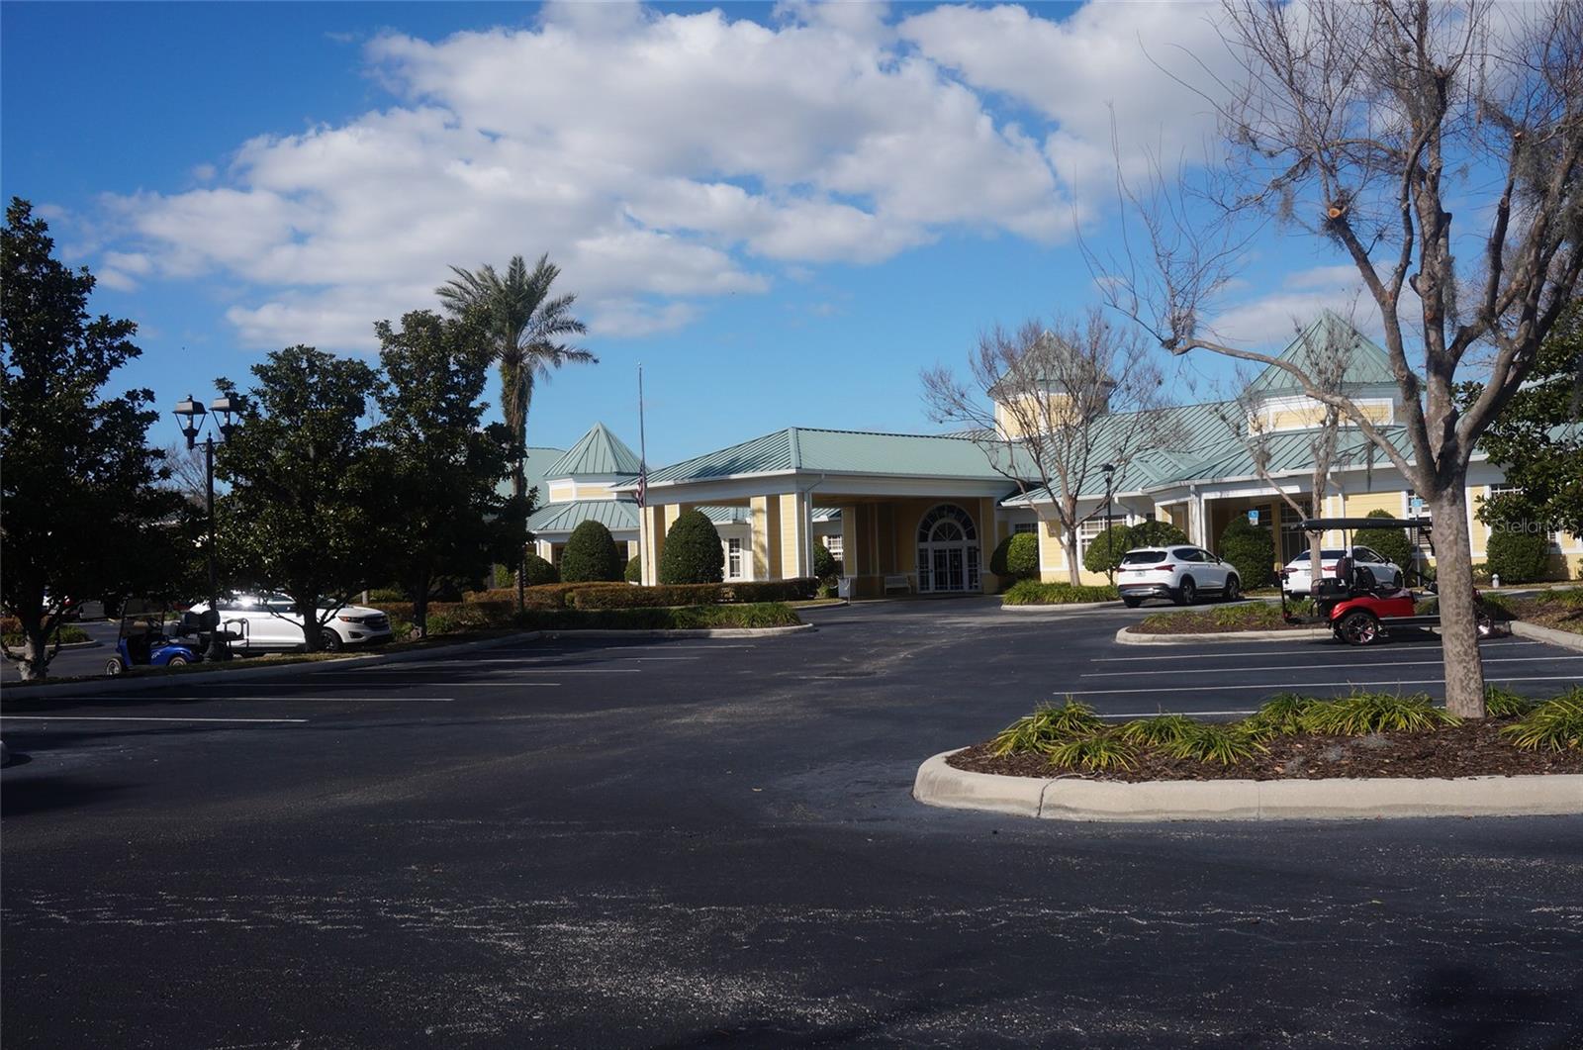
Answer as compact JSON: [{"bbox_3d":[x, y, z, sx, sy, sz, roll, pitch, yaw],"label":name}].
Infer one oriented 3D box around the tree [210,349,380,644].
[{"bbox_3d":[-10.578,-0.530,32.000,3.600,6.520,3.600,-2,-2,0],"label":"tree"}]

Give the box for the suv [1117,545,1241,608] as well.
[{"bbox_3d":[11.600,1.520,44.400,1.900,1.700,4.760,-4,-3,42],"label":"suv"}]

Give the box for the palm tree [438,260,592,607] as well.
[{"bbox_3d":[-9.300,-3.128,50.000,5.200,11.930,5.200,-2,-2,0],"label":"palm tree"}]

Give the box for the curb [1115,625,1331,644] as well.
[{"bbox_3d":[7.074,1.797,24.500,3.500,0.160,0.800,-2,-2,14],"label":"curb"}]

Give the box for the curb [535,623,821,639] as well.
[{"bbox_3d":[-2.759,2.607,36.800,7.000,0.160,0.900,-3,-2,22],"label":"curb"}]

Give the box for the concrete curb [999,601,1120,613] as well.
[{"bbox_3d":[8.034,2.443,45.000,3.900,0.160,1.100,-1,-2,-15],"label":"concrete curb"}]

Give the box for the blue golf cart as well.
[{"bbox_3d":[-15.111,2.646,35.659,2.500,1.800,1.200,-2,-2,11],"label":"blue golf cart"}]

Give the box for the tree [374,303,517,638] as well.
[{"bbox_3d":[-8.189,-1.214,35.300,3.500,7.640,3.500,-2,-2,0],"label":"tree"}]

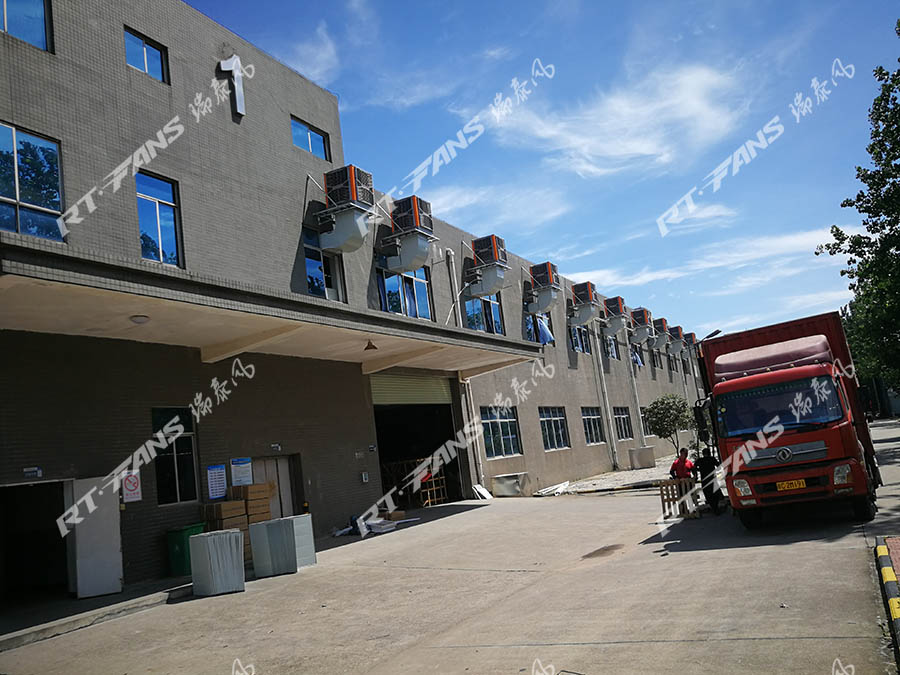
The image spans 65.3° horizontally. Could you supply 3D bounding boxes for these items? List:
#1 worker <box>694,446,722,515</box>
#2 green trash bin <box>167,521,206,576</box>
[{"bbox_3d":[6.320,3.476,17.055,0.550,1.591,0.360,-10,-10,18],"label":"worker"},{"bbox_3d":[-5.110,4.128,13.743,0.500,0.920,0.570,-12,-11,28],"label":"green trash bin"}]

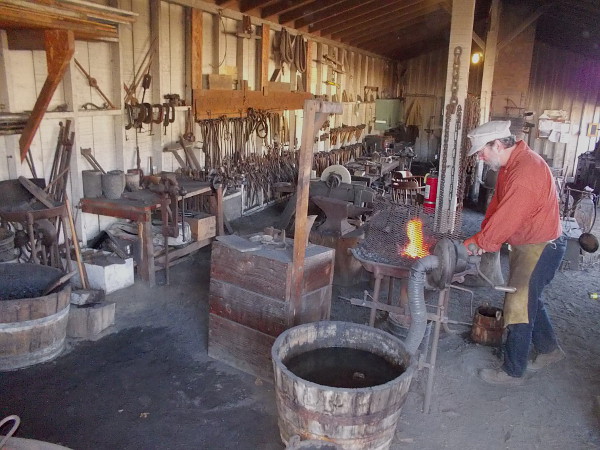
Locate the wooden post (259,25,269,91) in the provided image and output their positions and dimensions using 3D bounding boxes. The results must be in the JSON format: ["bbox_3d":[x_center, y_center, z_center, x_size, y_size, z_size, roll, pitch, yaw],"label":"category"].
[{"bbox_3d":[-0.503,-2.445,7.400,0.050,0.957,0.200,8,16,21],"label":"wooden post"}]

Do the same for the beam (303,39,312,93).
[{"bbox_3d":[0.179,-2.852,9.016,0.050,0.919,0.200,8,16,21],"label":"beam"}]

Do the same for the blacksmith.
[{"bbox_3d":[1.335,0.185,3.150,0.660,1.600,0.500,-2,16,-15],"label":"blacksmith"}]

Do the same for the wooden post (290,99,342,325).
[{"bbox_3d":[0.093,0.127,2.780,0.260,1.580,0.090,-1,16,-15],"label":"wooden post"}]

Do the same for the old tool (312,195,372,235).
[{"bbox_3d":[0.358,-0.071,4.591,0.640,0.280,0.190,10,17,28],"label":"old tool"}]

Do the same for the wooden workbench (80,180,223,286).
[{"bbox_3d":[-1.444,-0.002,5.165,0.800,0.700,1.420,8,16,21],"label":"wooden workbench"}]

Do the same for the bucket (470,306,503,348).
[{"bbox_3d":[1.384,0.726,3.667,0.230,0.245,0.230,8,16,22],"label":"bucket"}]

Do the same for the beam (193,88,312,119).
[{"bbox_3d":[-0.510,-1.831,7.544,0.050,0.310,3.830,8,16,21],"label":"beam"}]

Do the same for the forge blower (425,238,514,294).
[{"bbox_3d":[0.960,0.215,2.820,0.470,0.310,0.290,1,15,-3],"label":"forge blower"}]

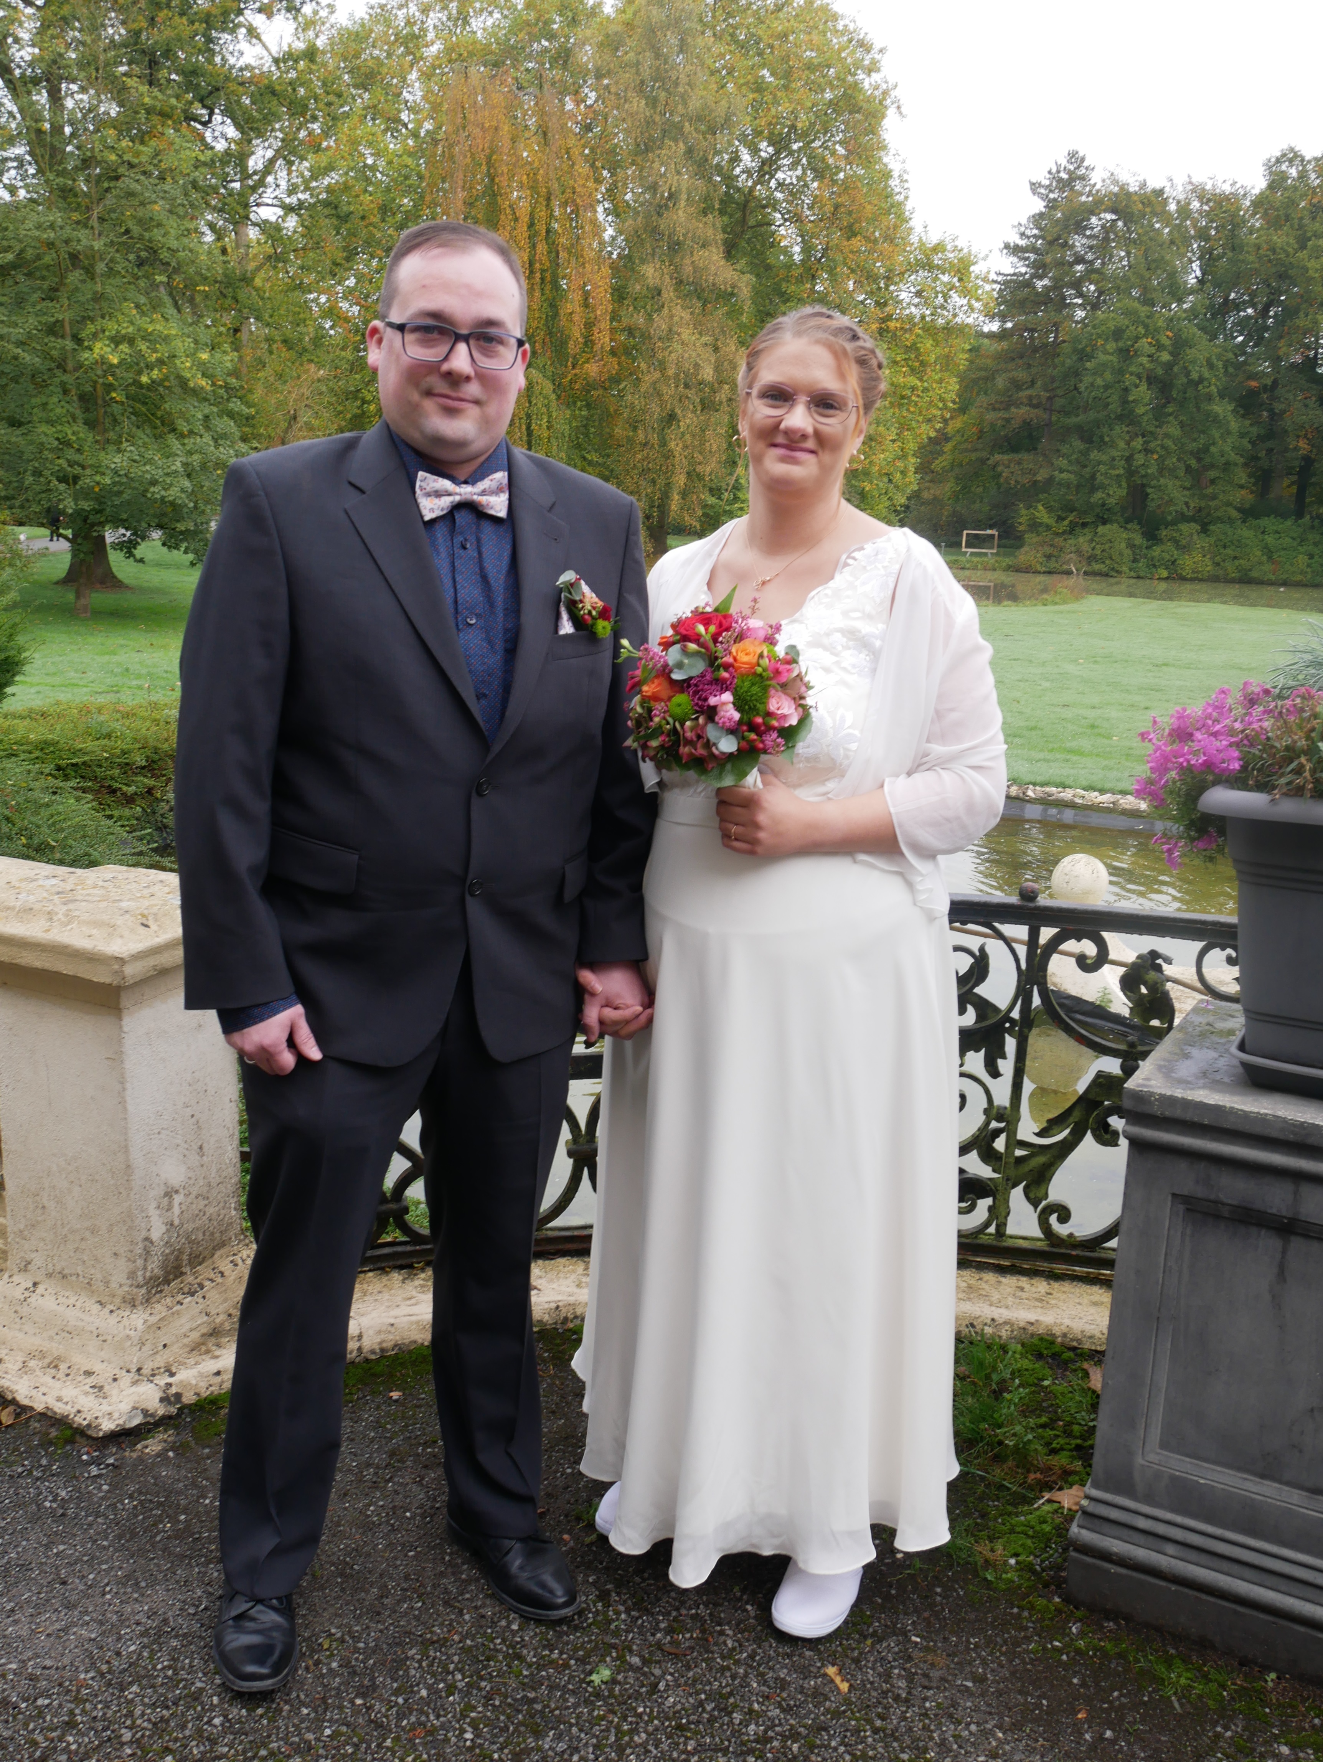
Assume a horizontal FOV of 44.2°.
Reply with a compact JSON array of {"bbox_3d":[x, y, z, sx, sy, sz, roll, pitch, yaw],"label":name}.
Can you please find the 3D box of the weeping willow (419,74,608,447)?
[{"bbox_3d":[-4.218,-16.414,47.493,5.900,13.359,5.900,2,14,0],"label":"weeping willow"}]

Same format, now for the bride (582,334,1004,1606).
[{"bbox_3d":[0.116,0.127,2.162,0.550,1.710,0.470,10,16,29],"label":"bride"}]

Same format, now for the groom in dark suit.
[{"bbox_3d":[-0.294,0.109,2.053,0.570,1.770,0.360,-4,15,-24],"label":"groom in dark suit"}]

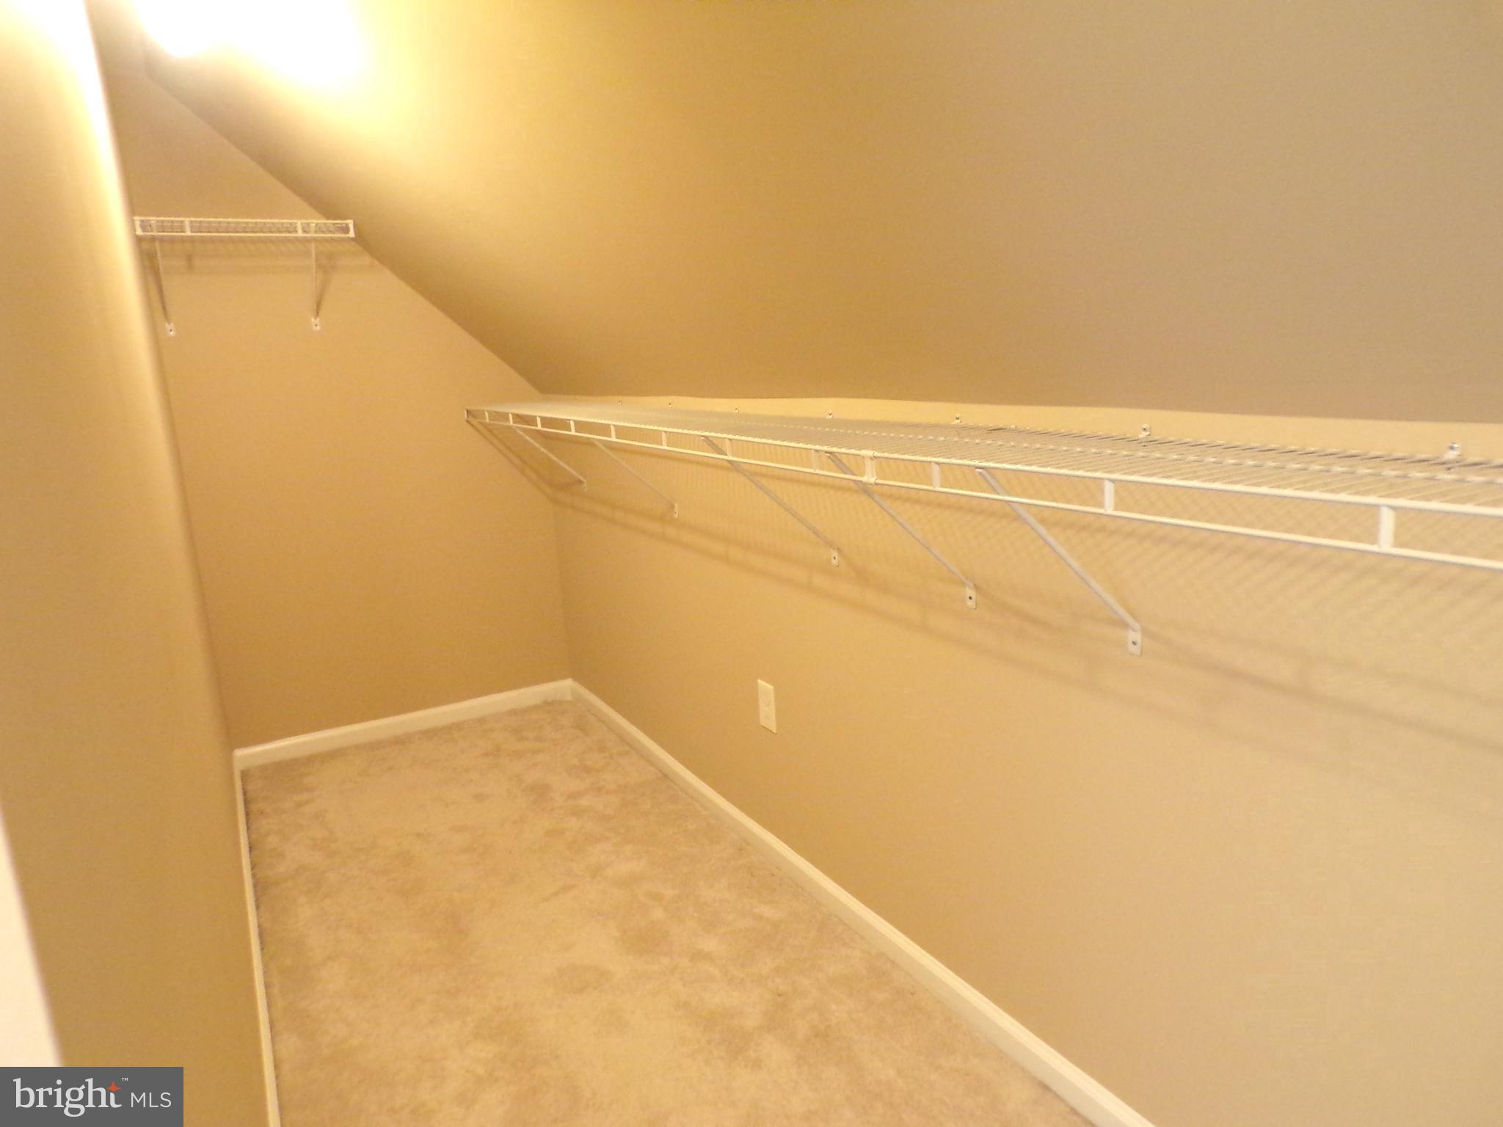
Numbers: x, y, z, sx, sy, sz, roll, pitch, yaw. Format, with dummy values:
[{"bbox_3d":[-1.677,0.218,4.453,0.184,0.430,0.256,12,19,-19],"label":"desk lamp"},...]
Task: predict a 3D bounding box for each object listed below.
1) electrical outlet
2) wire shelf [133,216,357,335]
[{"bbox_3d":[0.044,0.359,2.615,0.009,0.117,0.075,-10,13,-26],"label":"electrical outlet"},{"bbox_3d":[-1.575,-0.909,3.302,0.605,0.322,0.300,-10,13,-26],"label":"wire shelf"}]

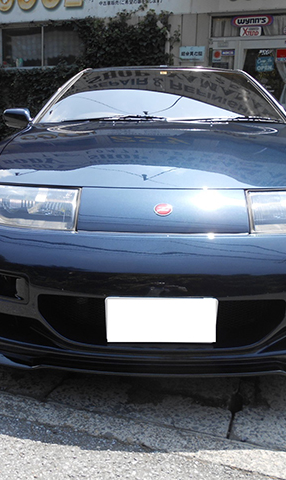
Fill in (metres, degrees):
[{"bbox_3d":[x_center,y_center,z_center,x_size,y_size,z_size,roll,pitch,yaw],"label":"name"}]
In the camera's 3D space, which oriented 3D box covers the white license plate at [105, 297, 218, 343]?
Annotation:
[{"bbox_3d":[0.057,0.239,1.432,0.330,0.165,0.012,1,25,2],"label":"white license plate"}]

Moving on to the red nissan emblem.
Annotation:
[{"bbox_3d":[0.064,-0.095,1.490,0.058,0.053,0.010,1,-28,2],"label":"red nissan emblem"}]

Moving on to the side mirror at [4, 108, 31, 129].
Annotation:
[{"bbox_3d":[-0.773,-0.748,2.960,0.165,0.125,0.130,1,14,2],"label":"side mirror"}]

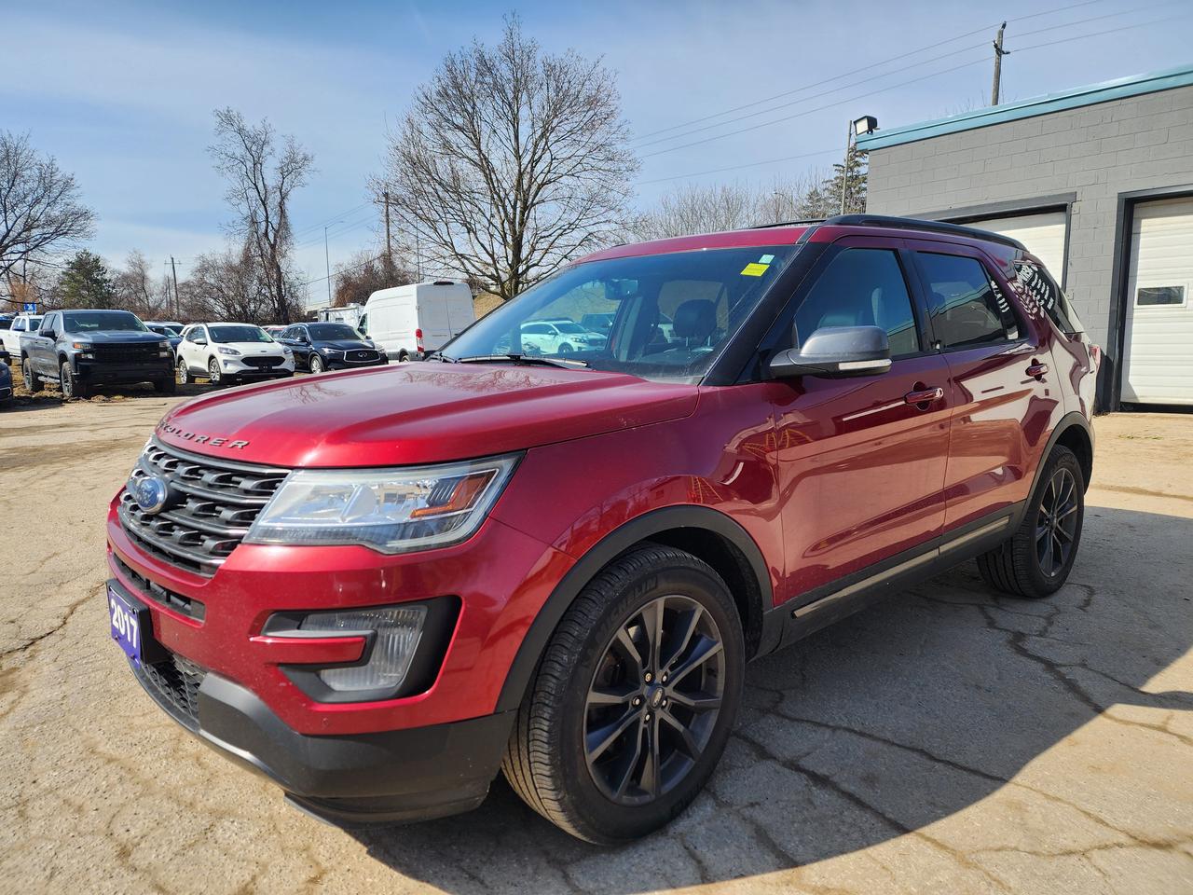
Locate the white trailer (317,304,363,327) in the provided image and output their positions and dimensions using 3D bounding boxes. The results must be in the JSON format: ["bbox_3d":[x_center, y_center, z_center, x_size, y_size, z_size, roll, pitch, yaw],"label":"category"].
[{"bbox_3d":[-14.649,-7.002,47.796,2.350,2.900,5.700,-8,10,-44],"label":"white trailer"}]

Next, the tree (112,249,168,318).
[{"bbox_3d":[-37.334,-11.884,65.000,4.900,8.600,4.700,-5,9,-30],"label":"tree"}]

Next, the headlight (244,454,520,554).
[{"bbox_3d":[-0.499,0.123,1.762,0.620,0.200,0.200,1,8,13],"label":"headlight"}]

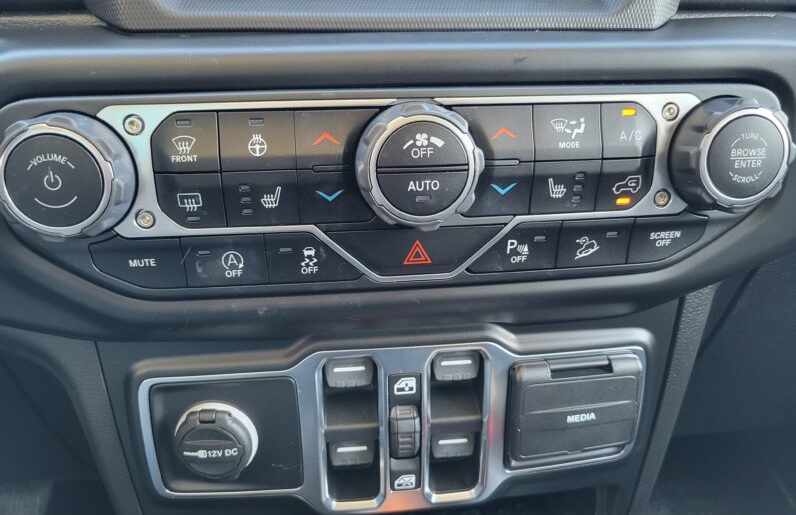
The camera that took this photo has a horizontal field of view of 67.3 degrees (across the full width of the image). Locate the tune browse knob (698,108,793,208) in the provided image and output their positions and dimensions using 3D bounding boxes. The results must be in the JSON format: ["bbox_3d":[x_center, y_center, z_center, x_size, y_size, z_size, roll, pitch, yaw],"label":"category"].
[{"bbox_3d":[0.140,-0.042,0.249,0.044,0.044,0.016,-3,13,-6],"label":"tune browse knob"}]

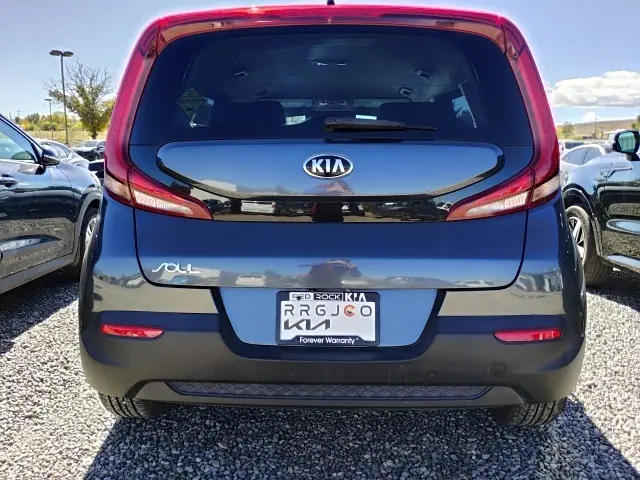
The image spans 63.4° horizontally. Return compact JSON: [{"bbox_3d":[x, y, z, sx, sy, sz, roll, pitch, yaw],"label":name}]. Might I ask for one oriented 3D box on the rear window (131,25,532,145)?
[{"bbox_3d":[0.034,-0.497,1.639,1.270,0.410,0.220,0,10,2],"label":"rear window"}]

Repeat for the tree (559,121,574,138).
[{"bbox_3d":[59.518,-26.560,125.000,4.000,4.500,3.900,0,10,2],"label":"tree"}]

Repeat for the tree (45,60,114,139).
[{"bbox_3d":[-21.835,-12.980,48.000,6.800,7.300,6.400,0,10,2],"label":"tree"}]

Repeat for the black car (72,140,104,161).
[{"bbox_3d":[-18.213,-7.220,42.000,1.850,1.600,4.500,0,10,2],"label":"black car"}]

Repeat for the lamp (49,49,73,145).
[{"bbox_3d":[-20.728,-11.581,42.000,1.900,7.800,0.600,0,10,2],"label":"lamp"}]

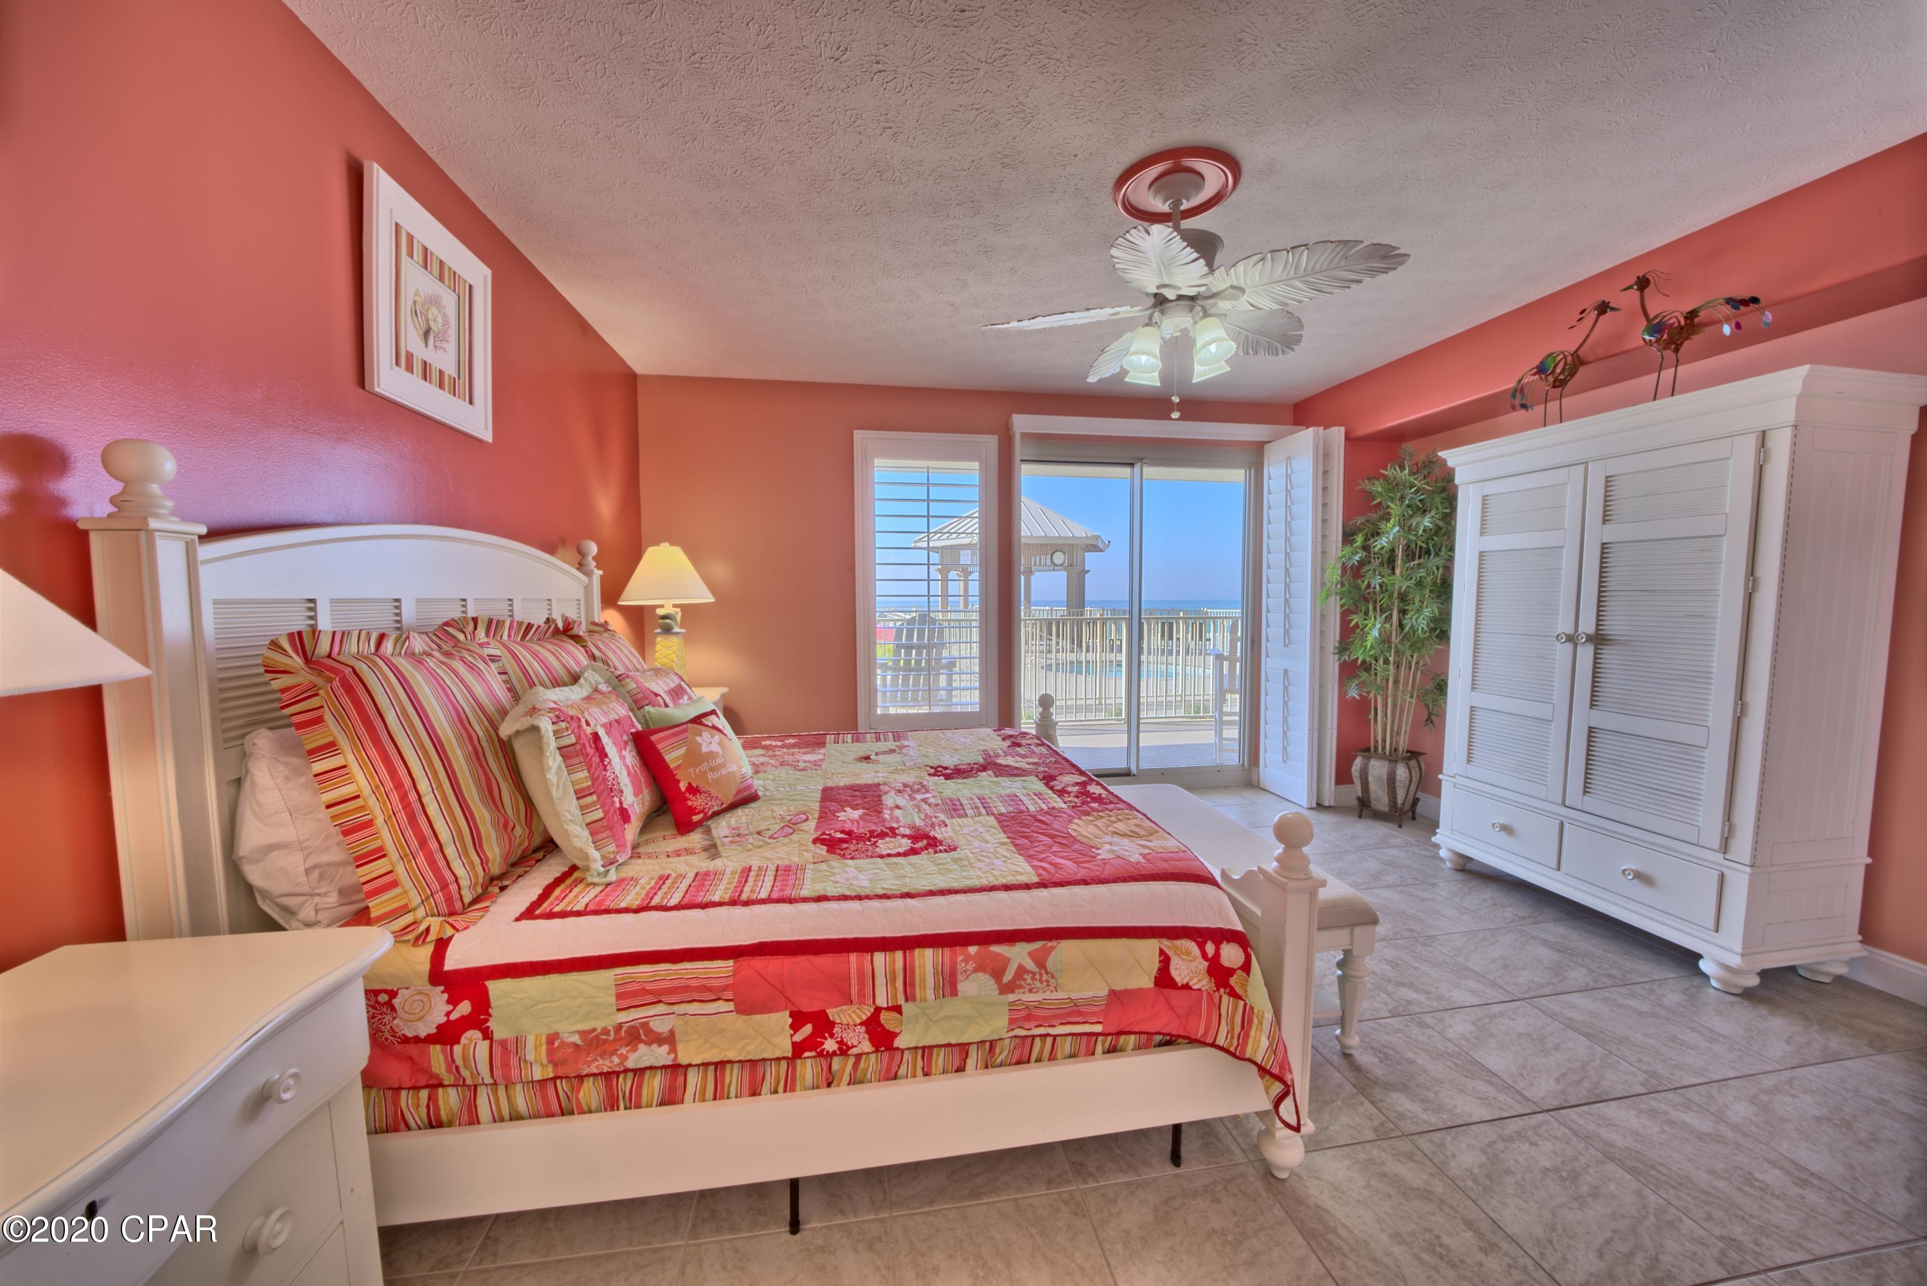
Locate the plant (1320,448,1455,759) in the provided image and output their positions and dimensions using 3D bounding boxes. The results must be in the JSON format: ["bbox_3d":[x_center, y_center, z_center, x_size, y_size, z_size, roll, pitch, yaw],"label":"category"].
[{"bbox_3d":[2.437,-0.208,3.546,0.681,1.741,0.681,-1,4,-10],"label":"plant"}]

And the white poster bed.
[{"bbox_3d":[-0.421,0.374,2.075,2.107,1.529,1.895,-1,4,-10],"label":"white poster bed"}]

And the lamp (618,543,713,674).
[{"bbox_3d":[-1.473,-0.091,3.192,0.437,0.794,0.437,-1,4,-10],"label":"lamp"}]

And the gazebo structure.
[{"bbox_3d":[1.156,-1.958,17.247,5.000,4.230,5.000,-1,4,-10],"label":"gazebo structure"}]

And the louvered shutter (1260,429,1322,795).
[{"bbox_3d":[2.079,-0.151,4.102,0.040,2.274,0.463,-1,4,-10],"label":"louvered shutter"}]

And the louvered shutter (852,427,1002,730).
[{"bbox_3d":[-0.212,-0.340,3.991,0.892,1.886,0.064,-1,4,-10],"label":"louvered shutter"}]

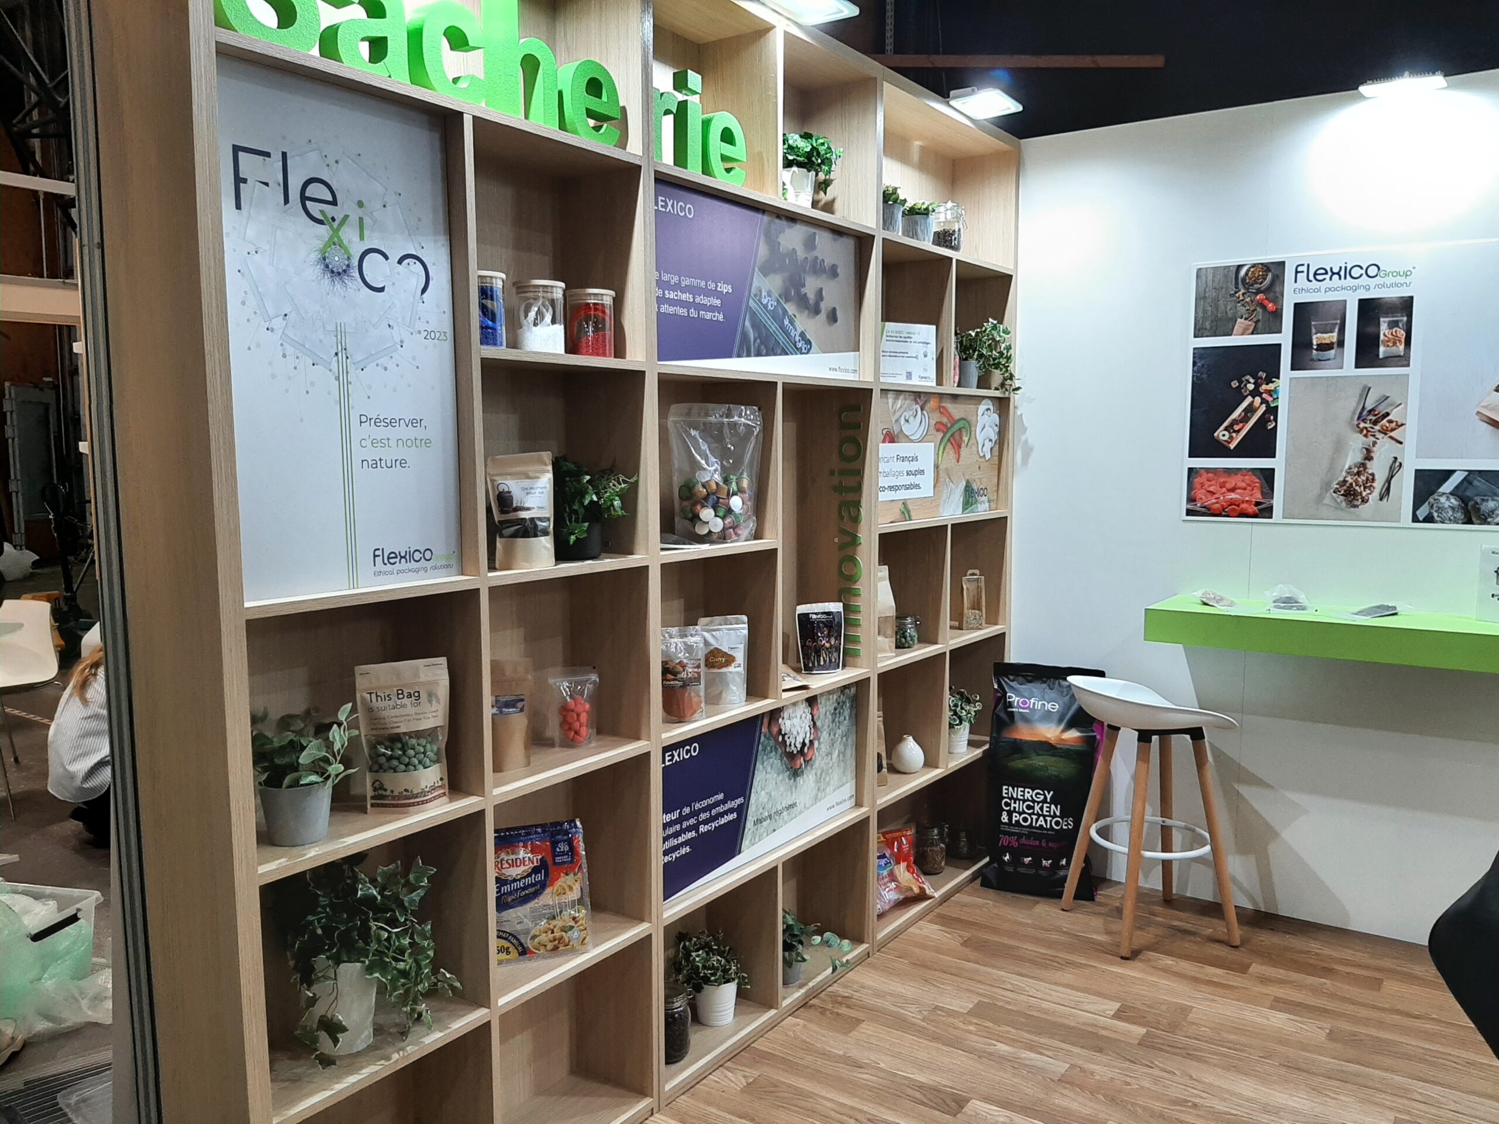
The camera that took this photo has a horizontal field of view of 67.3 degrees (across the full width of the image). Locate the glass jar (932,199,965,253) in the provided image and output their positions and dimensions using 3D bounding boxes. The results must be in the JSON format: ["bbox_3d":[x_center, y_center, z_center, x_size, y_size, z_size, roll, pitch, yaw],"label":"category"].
[{"bbox_3d":[0.634,-1.061,3.608,0.110,0.180,0.110,0,6,0],"label":"glass jar"}]

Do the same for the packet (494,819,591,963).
[{"bbox_3d":[-0.457,0.683,2.349,0.220,0.280,0.055,-2,-5,-20],"label":"packet"}]

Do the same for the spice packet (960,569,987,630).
[{"bbox_3d":[0.781,0.131,3.938,0.068,0.206,0.045,0,6,-2],"label":"spice packet"}]

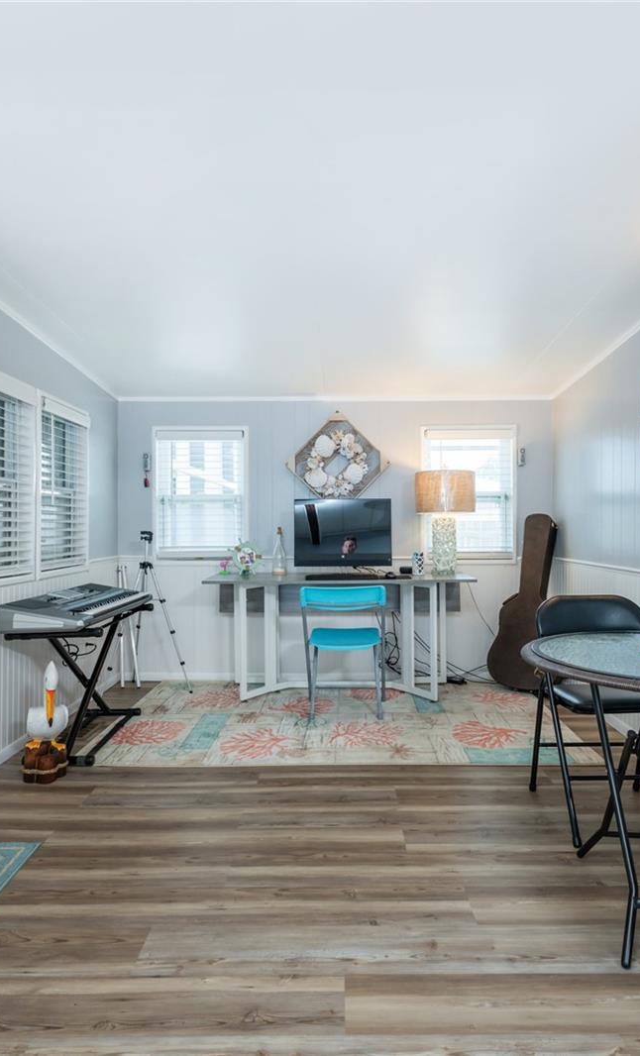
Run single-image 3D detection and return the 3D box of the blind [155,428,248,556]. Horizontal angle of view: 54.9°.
[{"bbox_3d":[-0.820,-0.254,4.260,0.635,0.885,0.050,0,0,1],"label":"blind"}]

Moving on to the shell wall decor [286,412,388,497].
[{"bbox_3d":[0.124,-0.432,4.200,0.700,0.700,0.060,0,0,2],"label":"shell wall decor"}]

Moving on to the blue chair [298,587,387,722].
[{"bbox_3d":[0.137,0.693,3.590,0.465,0.745,0.455,0,0,1],"label":"blue chair"}]

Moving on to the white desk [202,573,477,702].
[{"bbox_3d":[0.130,0.687,3.970,1.650,0.755,0.530,0,0,1],"label":"white desk"}]

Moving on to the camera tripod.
[{"bbox_3d":[-1.125,0.540,4.050,0.500,1.050,0.500,0,0,1],"label":"camera tripod"}]

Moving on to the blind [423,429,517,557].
[{"bbox_3d":[1.017,-0.238,4.200,0.620,0.890,0.060,0,0,2],"label":"blind"}]

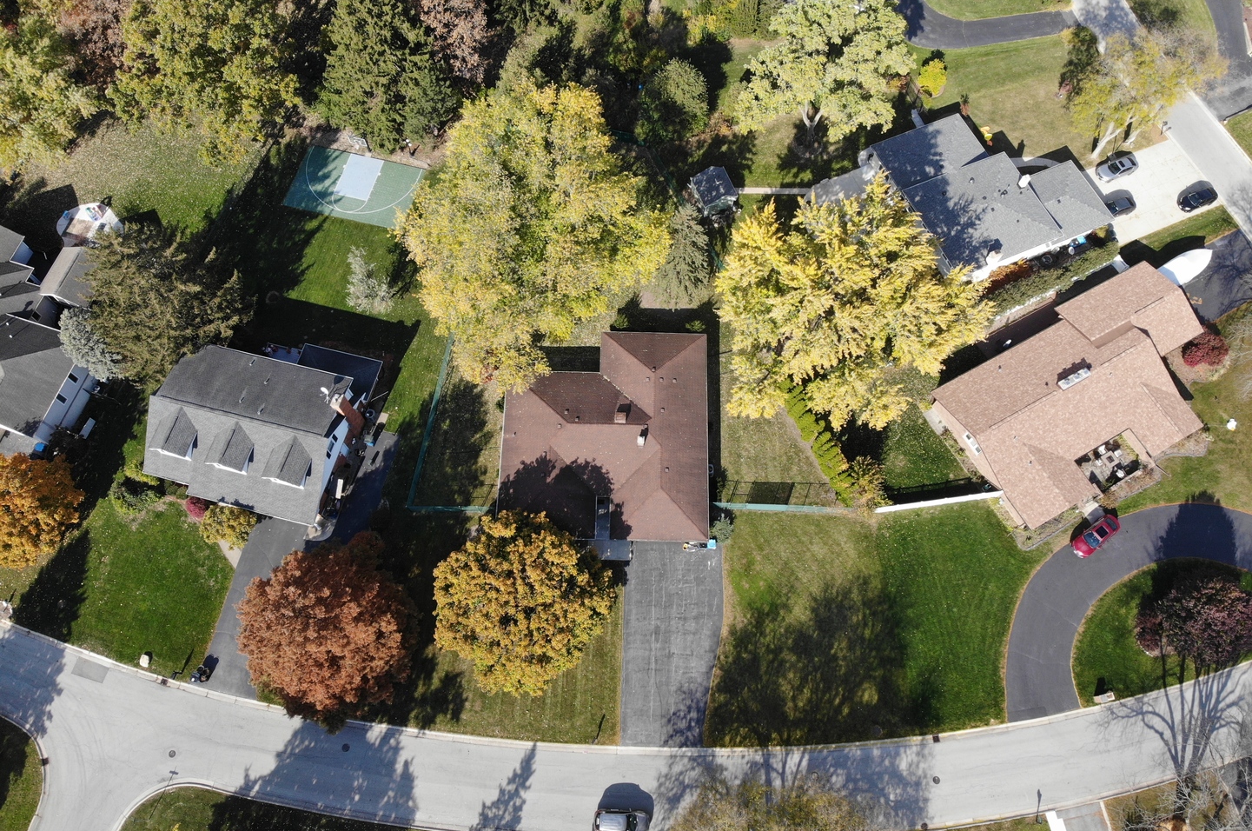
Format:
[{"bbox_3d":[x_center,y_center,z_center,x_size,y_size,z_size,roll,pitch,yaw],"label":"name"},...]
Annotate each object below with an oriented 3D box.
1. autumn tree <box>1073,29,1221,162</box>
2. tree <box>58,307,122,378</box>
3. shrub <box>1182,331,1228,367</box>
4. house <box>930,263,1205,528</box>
[{"bbox_3d":[52.822,-32.115,90.046,14.300,16.500,13.000,0,68,-1],"label":"autumn tree"},{"bbox_3d":[-51.404,-7.732,81.752,5.301,7.990,5.301,0,67,0],"label":"tree"},{"bbox_3d":[58.489,-6.723,87.597,4.400,2.500,3.980,0,68,-1],"label":"shrub"},{"bbox_3d":[43.927,-2.626,82.022,27.800,5.000,16.300,-27,70,-11],"label":"house"}]

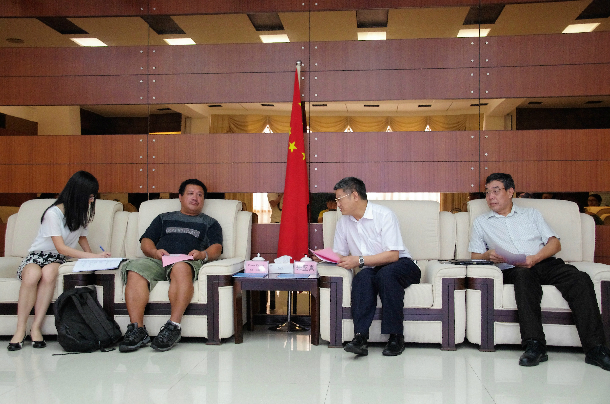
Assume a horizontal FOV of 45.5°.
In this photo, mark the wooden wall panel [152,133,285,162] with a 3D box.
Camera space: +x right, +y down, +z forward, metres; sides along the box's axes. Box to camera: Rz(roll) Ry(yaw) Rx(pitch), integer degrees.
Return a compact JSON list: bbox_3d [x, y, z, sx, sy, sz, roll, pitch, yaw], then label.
[{"bbox_3d":[-0.603,-0.418,5.698,1.289,0.230,0.030,0,0,7],"label":"wooden wall panel"}]

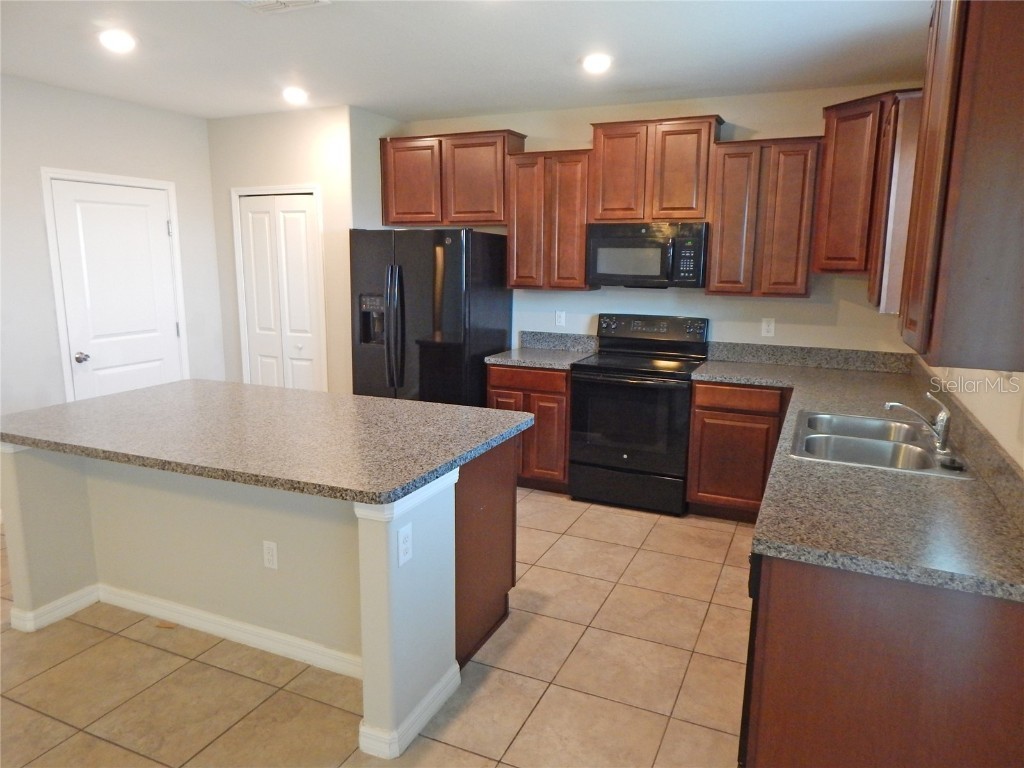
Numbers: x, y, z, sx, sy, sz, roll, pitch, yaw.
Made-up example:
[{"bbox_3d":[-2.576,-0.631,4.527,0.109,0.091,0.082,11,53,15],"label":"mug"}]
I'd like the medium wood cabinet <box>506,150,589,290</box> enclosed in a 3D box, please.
[{"bbox_3d":[0.314,-1.122,4.568,0.593,0.901,0.342,5,11,24],"label":"medium wood cabinet"}]

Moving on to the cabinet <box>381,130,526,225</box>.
[{"bbox_3d":[-0.440,-1.502,4.883,1.087,0.640,0.330,6,11,24],"label":"cabinet"}]

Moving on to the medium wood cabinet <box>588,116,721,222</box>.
[{"bbox_3d":[0.943,-1.357,4.256,0.790,0.634,0.330,6,11,24],"label":"medium wood cabinet"}]

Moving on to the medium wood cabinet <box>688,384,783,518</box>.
[{"bbox_3d":[1.466,0.381,4.136,0.566,0.875,0.618,5,11,24],"label":"medium wood cabinet"}]

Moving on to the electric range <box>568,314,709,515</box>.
[{"bbox_3d":[0.847,0.170,4.349,0.759,1.199,0.650,5,11,24],"label":"electric range"}]

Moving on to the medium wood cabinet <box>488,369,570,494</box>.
[{"bbox_3d":[0.240,0.265,4.693,0.600,0.875,0.618,5,11,24],"label":"medium wood cabinet"}]

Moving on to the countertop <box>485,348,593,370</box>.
[{"bbox_3d":[0.237,-0.183,4.602,0.617,0.039,0.622,5,11,24],"label":"countertop"}]

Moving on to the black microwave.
[{"bbox_3d":[0.911,-0.845,4.319,0.757,0.402,0.400,6,11,24],"label":"black microwave"}]

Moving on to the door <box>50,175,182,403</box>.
[{"bbox_3d":[-2.739,-0.358,4.645,0.050,2.035,0.823,5,11,24],"label":"door"}]

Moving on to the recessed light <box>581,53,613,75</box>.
[{"bbox_3d":[0.468,-1.756,3.569,0.170,0.030,0.170,6,11,24],"label":"recessed light"}]

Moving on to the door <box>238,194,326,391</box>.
[{"bbox_3d":[-1.829,-0.453,5.222,0.750,2.030,0.050,6,11,24],"label":"door"}]

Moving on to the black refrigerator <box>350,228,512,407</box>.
[{"bbox_3d":[-0.579,-0.229,4.839,0.919,1.774,0.810,5,11,24],"label":"black refrigerator"}]

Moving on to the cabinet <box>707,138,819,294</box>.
[{"bbox_3d":[1.559,-1.007,4.027,0.608,0.914,0.326,6,11,24],"label":"cabinet"}]

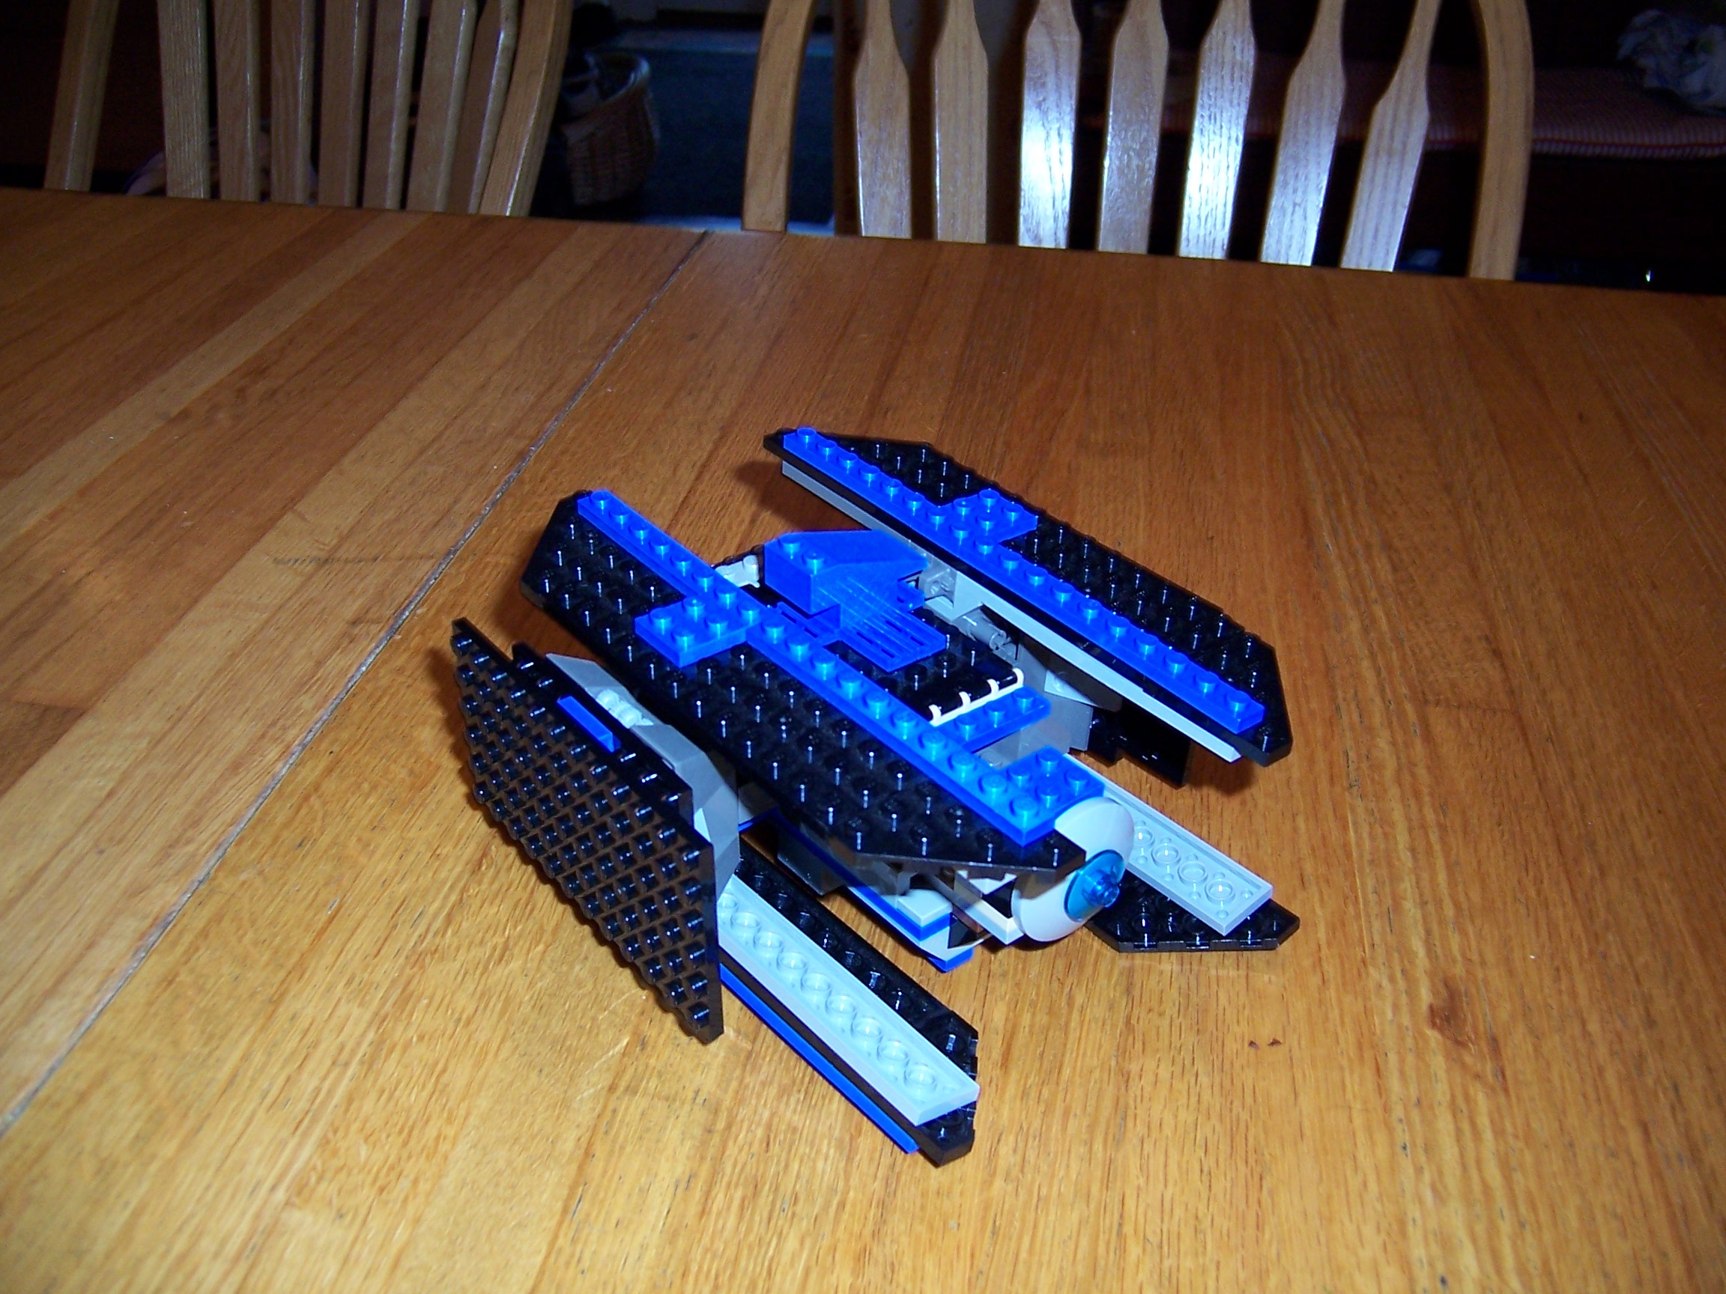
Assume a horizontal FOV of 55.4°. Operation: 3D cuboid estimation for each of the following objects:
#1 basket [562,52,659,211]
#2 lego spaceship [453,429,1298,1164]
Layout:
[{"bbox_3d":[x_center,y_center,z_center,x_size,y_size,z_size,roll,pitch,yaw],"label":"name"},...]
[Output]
[{"bbox_3d":[-0.527,-1.078,3.440,0.210,0.250,0.260,7,32,9],"label":"basket"},{"bbox_3d":[0.004,0.018,0.362,0.139,0.074,0.161,-22,40,-33],"label":"lego spaceship"}]

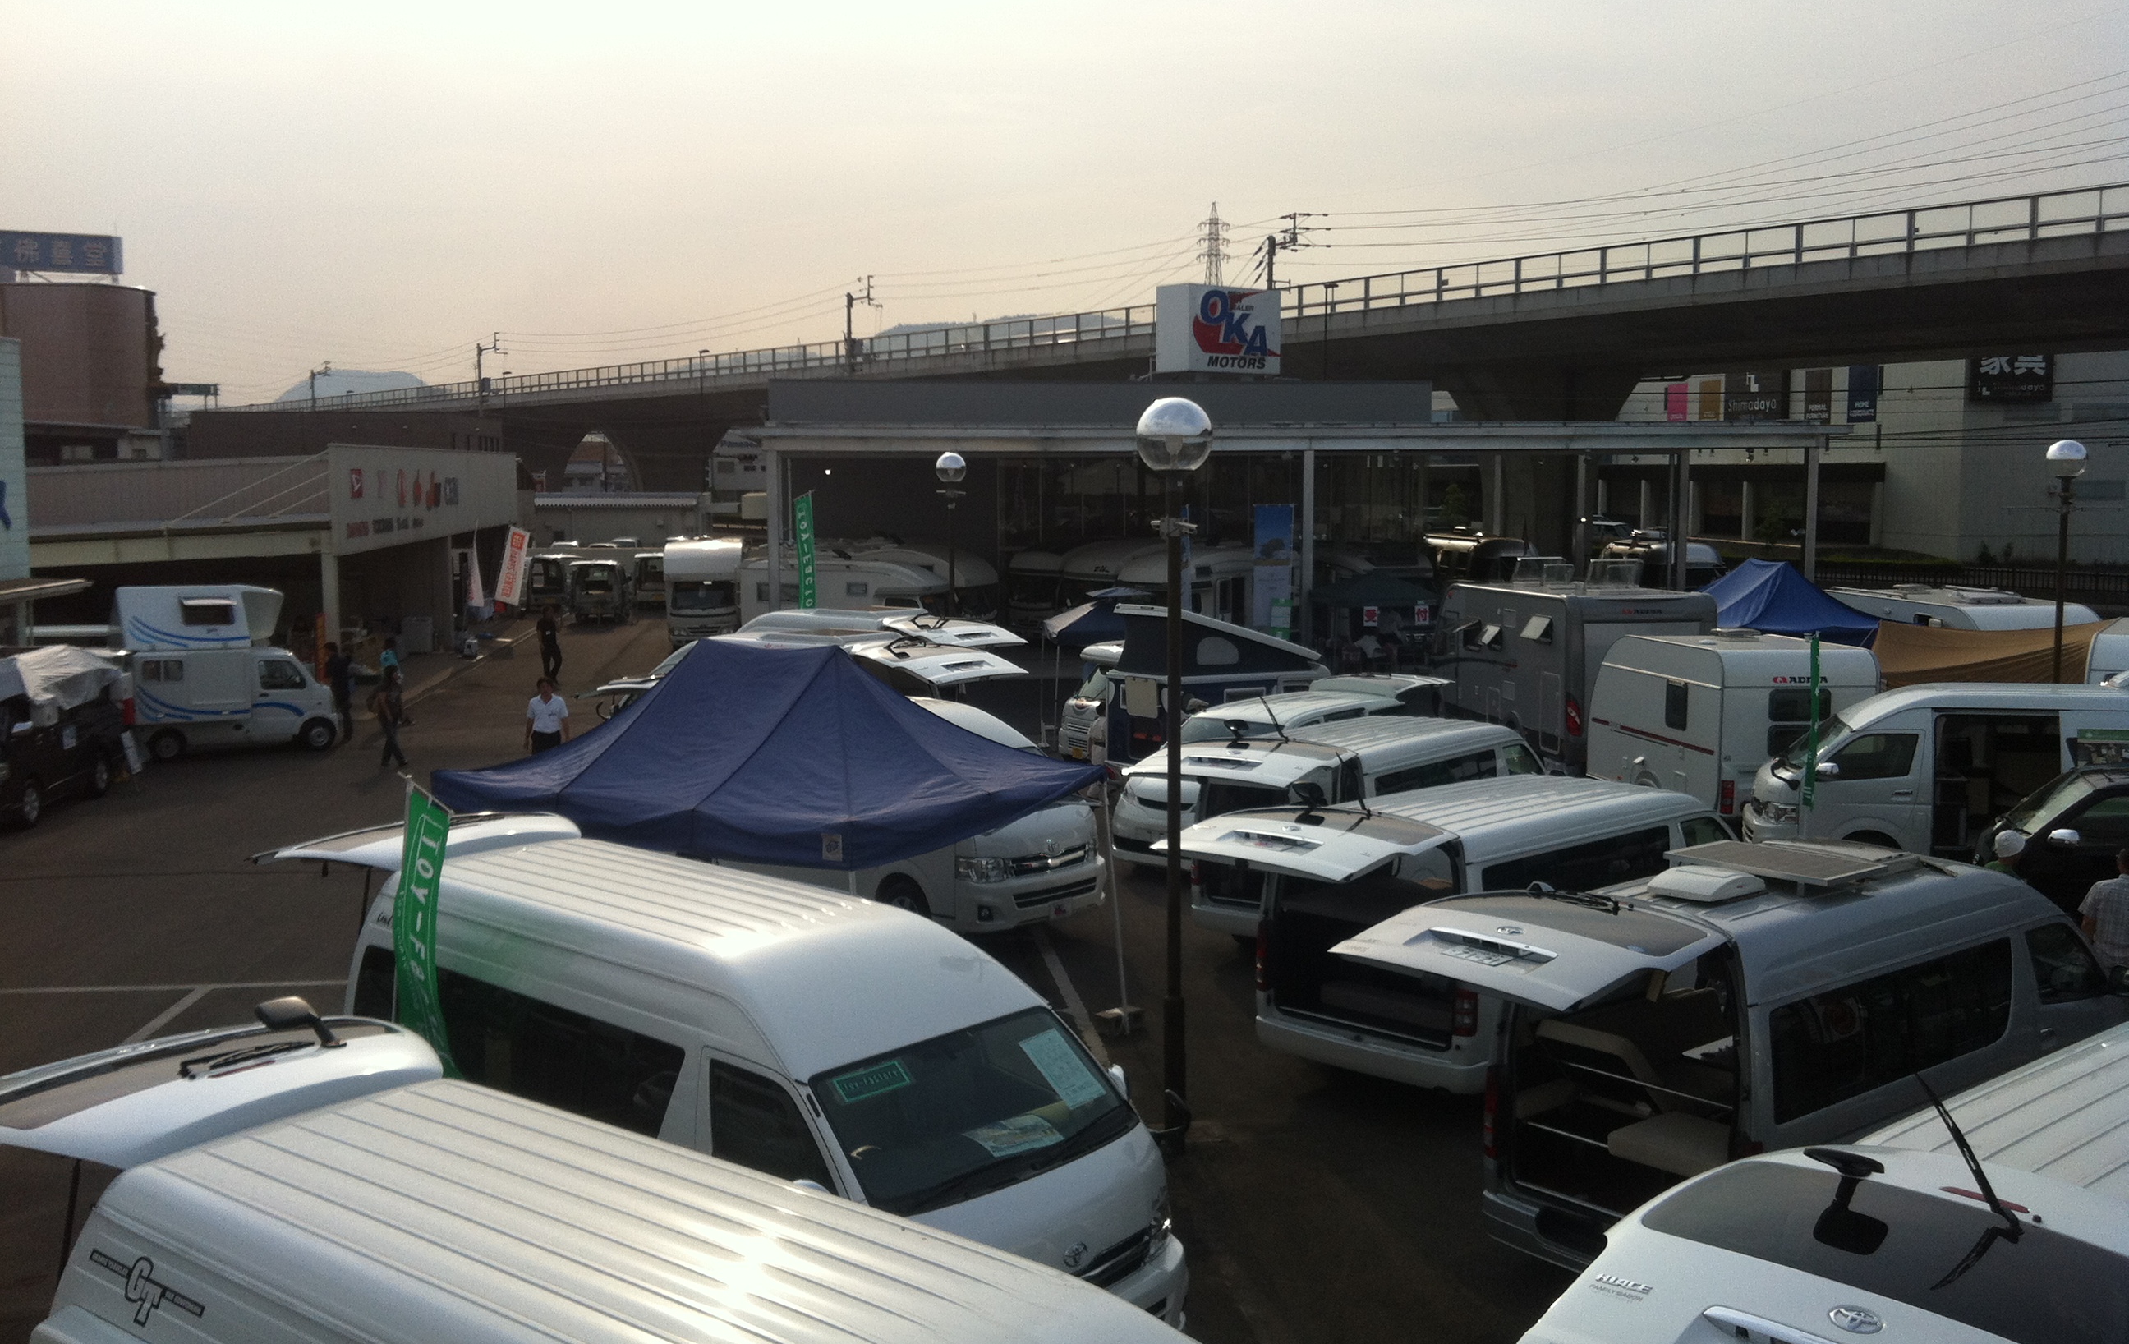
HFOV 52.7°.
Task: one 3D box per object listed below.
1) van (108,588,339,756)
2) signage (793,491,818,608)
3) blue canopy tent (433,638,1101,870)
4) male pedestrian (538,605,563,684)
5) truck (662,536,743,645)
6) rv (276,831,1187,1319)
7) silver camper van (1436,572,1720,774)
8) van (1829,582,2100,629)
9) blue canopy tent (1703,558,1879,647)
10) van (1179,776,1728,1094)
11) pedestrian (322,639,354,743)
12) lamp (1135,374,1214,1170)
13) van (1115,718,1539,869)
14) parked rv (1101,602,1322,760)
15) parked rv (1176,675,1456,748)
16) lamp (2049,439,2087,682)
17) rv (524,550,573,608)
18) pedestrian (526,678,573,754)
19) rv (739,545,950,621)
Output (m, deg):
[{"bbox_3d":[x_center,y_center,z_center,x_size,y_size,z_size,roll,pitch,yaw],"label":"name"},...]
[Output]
[{"bbox_3d":[-14.650,-0.032,37.428,3.400,2.920,1.500,-4,6,-35],"label":"van"},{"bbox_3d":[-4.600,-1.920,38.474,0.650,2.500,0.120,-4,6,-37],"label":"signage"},{"bbox_3d":[-2.457,1.328,17.684,4.500,3.120,3.000,3,6,35],"label":"blue canopy tent"},{"bbox_3d":[-11.481,-0.616,48.028,0.550,1.720,0.360,-1,5,-15],"label":"male pedestrian"},{"bbox_3d":[-10.256,-2.115,61.338,2.080,3.000,5.000,-1,5,-7],"label":"truck"},{"bbox_3d":[-1.968,2.260,11.751,1.880,2.300,5.850,-5,7,-44],"label":"rv"},{"bbox_3d":[7.971,0.086,34.290,2.250,2.850,6.000,-1,5,-9],"label":"silver camper van"},{"bbox_3d":[15.550,-0.013,37.437,2.200,2.700,6.300,0,5,-1],"label":"van"},{"bbox_3d":[12.299,-0.441,37.608,4.300,3.100,3.000,-2,5,-24],"label":"blue canopy tent"},{"bbox_3d":[3.439,1.925,16.413,1.880,2.130,5.350,5,7,43],"label":"van"},{"bbox_3d":[-12.499,0.340,37.170,0.360,1.720,0.520,-2,5,-20],"label":"pedestrian"},{"bbox_3d":[0.724,0.698,13.989,0.490,4.970,0.490,0,5,0],"label":"lamp"},{"bbox_3d":[3.301,1.565,21.180,1.850,2.080,5.100,4,7,37],"label":"van"},{"bbox_3d":[2.151,0.570,27.757,3.250,2.850,1.520,-4,7,-41],"label":"parked rv"},{"bbox_3d":[2.603,1.244,25.206,1.730,1.950,4.800,4,6,36],"label":"parked rv"},{"bbox_3d":[12.600,-0.362,27.170,0.520,5.150,0.520,0,5,0],"label":"lamp"},{"bbox_3d":[-18.206,-3.132,75.512,1.500,1.950,3.400,-1,5,-14],"label":"rv"},{"bbox_3d":[-6.862,0.936,28.677,0.560,1.710,0.330,-1,5,-9],"label":"pedestrian"},{"bbox_3d":[-5.454,-1.403,53.672,5.000,2.850,2.000,3,6,29],"label":"rv"}]

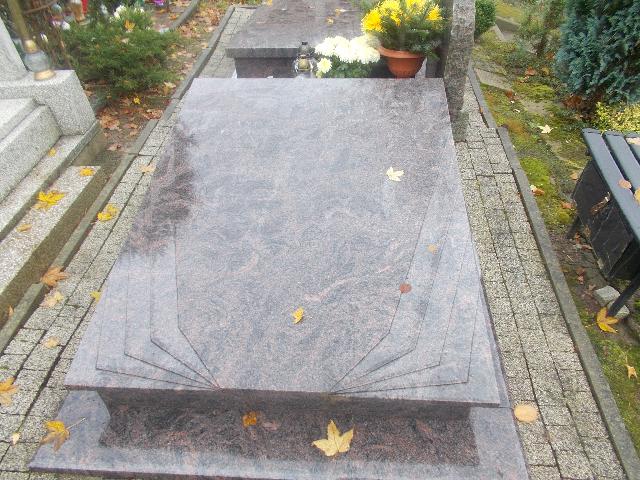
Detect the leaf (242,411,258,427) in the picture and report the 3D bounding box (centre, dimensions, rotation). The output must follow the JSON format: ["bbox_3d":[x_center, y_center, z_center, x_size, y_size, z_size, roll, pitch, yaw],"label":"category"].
[{"bbox_3d":[-0.217,0.558,1.502,0.044,0.022,0.042,1,42,5],"label":"leaf"}]

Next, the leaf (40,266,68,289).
[{"bbox_3d":[-1.128,0.159,2.042,0.112,0.035,0.095,-23,45,-20],"label":"leaf"}]

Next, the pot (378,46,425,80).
[{"bbox_3d":[0.428,-0.911,2.531,0.250,0.170,0.250,1,43,4],"label":"pot"}]

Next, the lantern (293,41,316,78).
[{"bbox_3d":[-0.082,-0.940,2.548,0.118,0.230,0.118,1,43,4],"label":"lantern"}]

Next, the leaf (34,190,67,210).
[{"bbox_3d":[-1.314,-0.193,2.344,0.135,0.030,0.115,-23,45,-20],"label":"leaf"}]

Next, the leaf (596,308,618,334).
[{"bbox_3d":[1.074,0.300,1.796,0.082,0.030,0.115,-1,43,2],"label":"leaf"}]

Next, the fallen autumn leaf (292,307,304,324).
[{"bbox_3d":[-0.071,0.237,1.534,0.033,0.015,0.065,14,53,14],"label":"fallen autumn leaf"}]

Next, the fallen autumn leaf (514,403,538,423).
[{"bbox_3d":[0.669,0.559,1.557,0.076,0.012,0.064,15,45,20],"label":"fallen autumn leaf"}]

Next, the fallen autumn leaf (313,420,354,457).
[{"bbox_3d":[0.042,0.600,1.465,0.134,0.015,0.111,-8,43,-6],"label":"fallen autumn leaf"}]

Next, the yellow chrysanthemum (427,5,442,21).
[{"bbox_3d":[0.557,-1.107,2.339,0.080,0.075,0.080,1,43,4],"label":"yellow chrysanthemum"}]

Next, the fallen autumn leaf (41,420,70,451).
[{"bbox_3d":[-0.817,0.604,1.486,0.085,0.028,0.085,-31,48,-27],"label":"fallen autumn leaf"}]

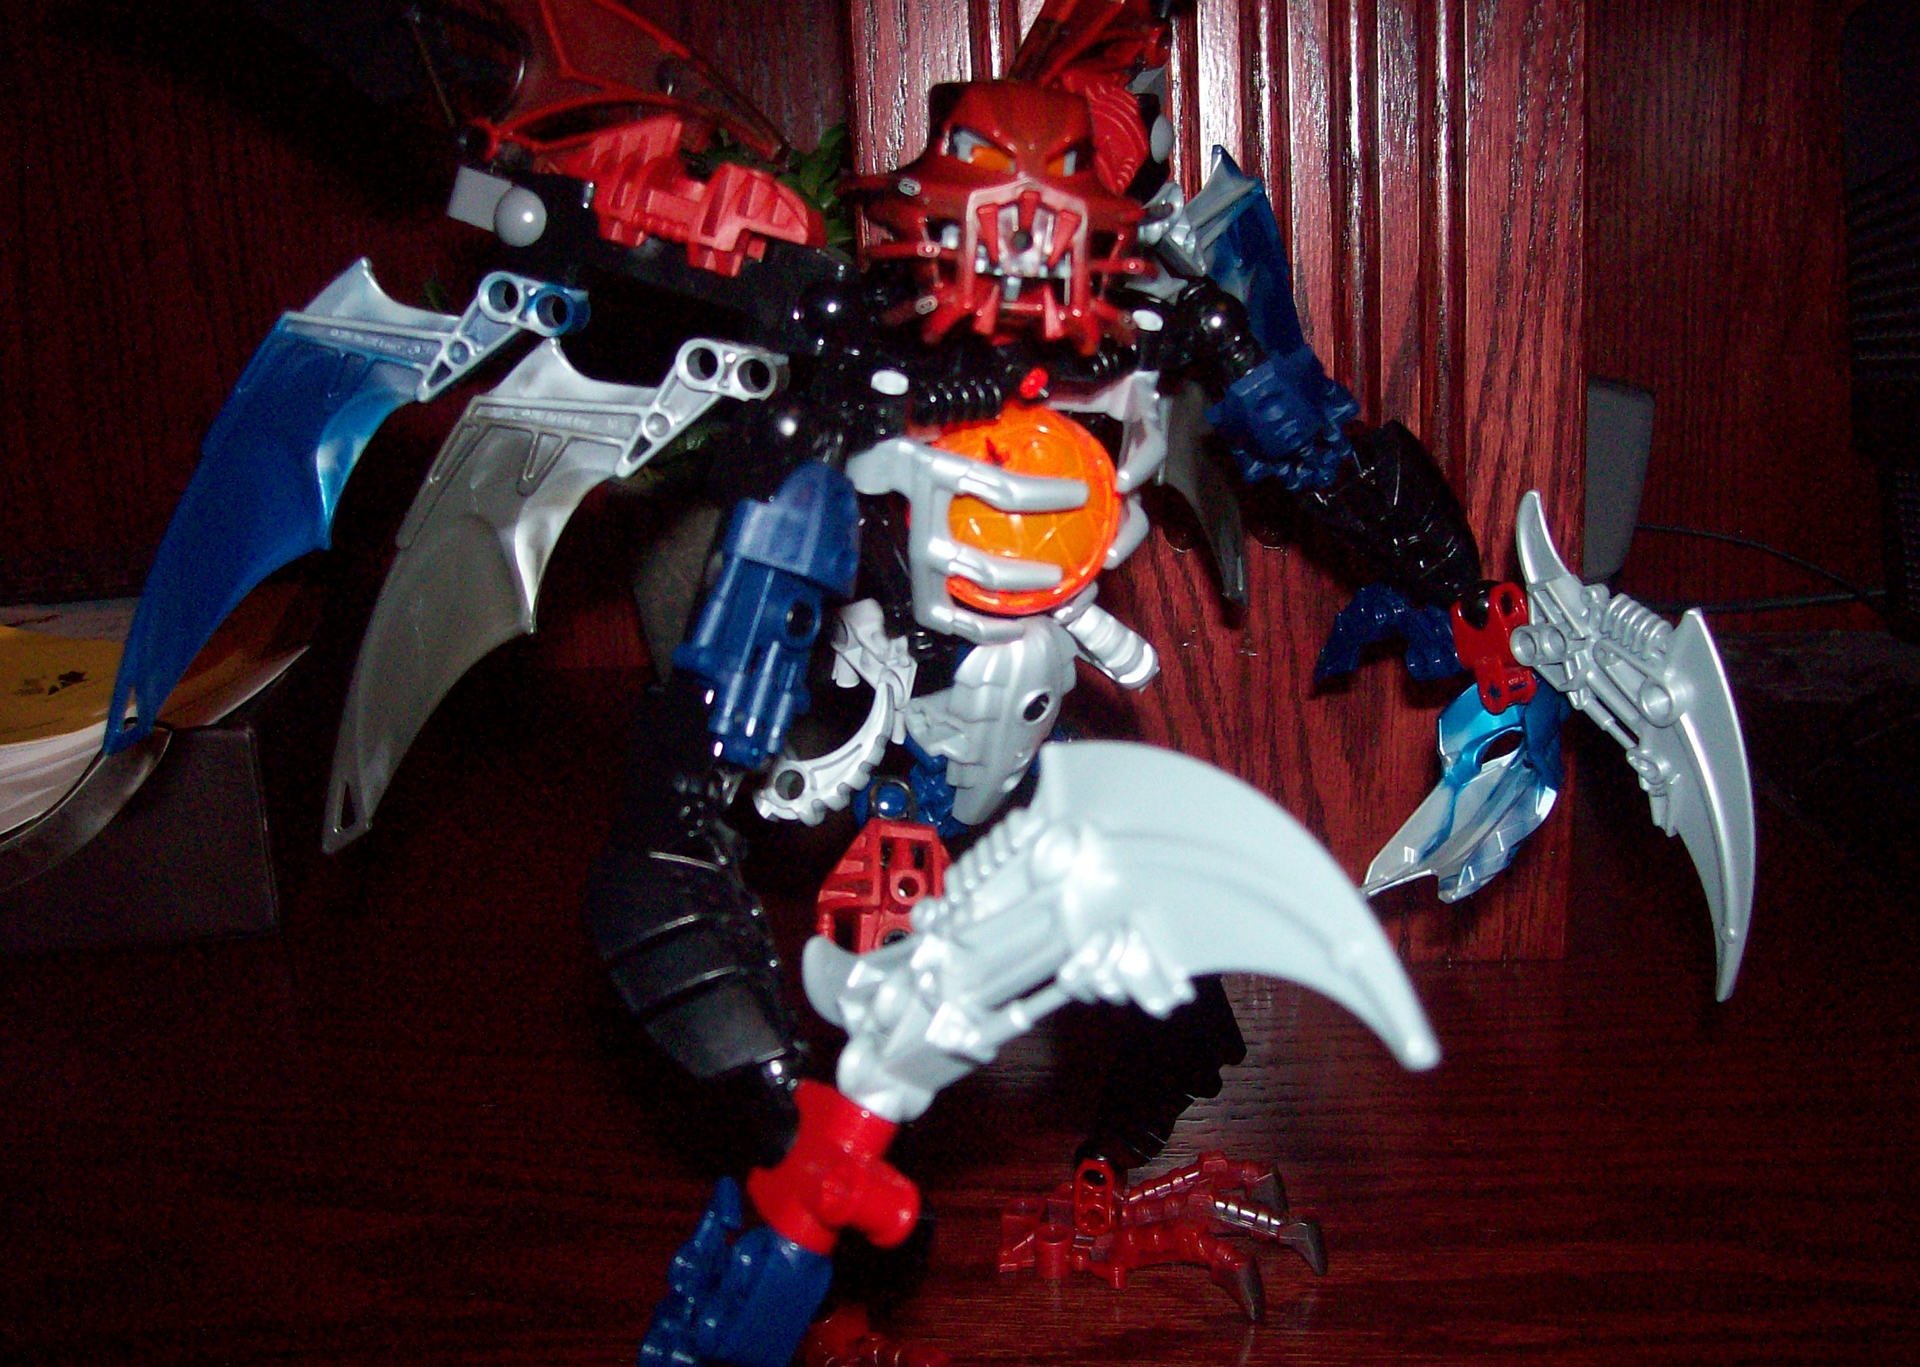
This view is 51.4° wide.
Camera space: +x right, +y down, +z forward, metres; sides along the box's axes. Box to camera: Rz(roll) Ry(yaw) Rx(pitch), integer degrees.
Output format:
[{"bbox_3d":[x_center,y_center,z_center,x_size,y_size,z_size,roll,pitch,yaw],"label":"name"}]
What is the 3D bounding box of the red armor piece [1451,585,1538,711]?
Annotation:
[{"bbox_3d":[0.095,-0.006,0.356,0.015,0.024,0.010,-15,0,34],"label":"red armor piece"}]

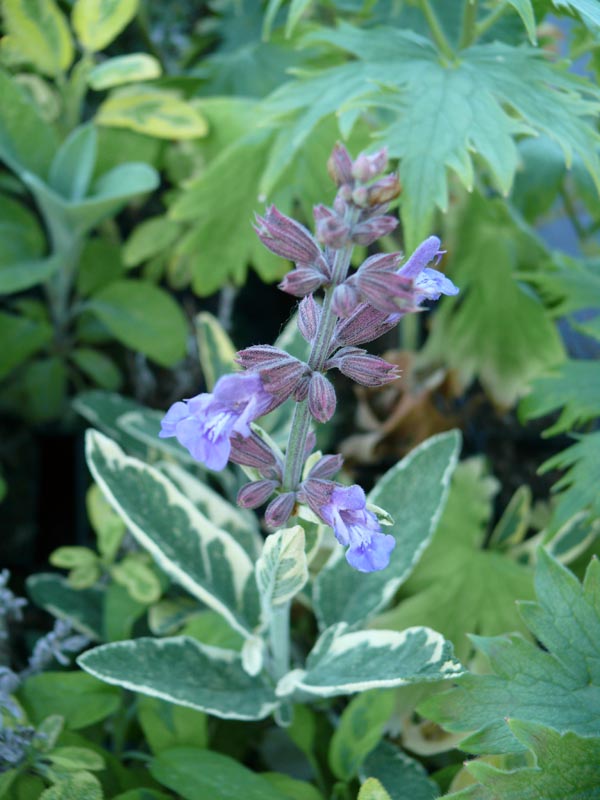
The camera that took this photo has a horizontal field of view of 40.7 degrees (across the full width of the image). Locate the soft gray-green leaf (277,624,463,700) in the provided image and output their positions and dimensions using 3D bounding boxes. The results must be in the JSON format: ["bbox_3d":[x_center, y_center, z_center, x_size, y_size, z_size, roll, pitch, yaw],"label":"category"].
[{"bbox_3d":[0.022,0.085,0.260,0.060,0.013,0.023,-7,44,4],"label":"soft gray-green leaf"}]

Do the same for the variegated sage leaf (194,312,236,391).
[{"bbox_3d":[-0.033,-0.017,0.333,0.017,0.040,0.010,-18,8,-20],"label":"variegated sage leaf"}]

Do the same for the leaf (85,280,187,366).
[{"bbox_3d":[-0.084,-0.040,0.420,0.061,0.012,0.031,36,58,9],"label":"leaf"}]

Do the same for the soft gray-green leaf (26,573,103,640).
[{"bbox_3d":[-0.090,0.083,0.323,0.040,0.010,0.021,28,55,-7],"label":"soft gray-green leaf"}]

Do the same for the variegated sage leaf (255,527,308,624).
[{"bbox_3d":[-0.005,0.052,0.245,0.015,0.032,0.010,14,18,7],"label":"variegated sage leaf"}]

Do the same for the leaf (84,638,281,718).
[{"bbox_3d":[-0.039,0.089,0.259,0.063,0.010,0.023,11,43,-6],"label":"leaf"}]

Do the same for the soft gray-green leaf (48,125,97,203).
[{"bbox_3d":[-0.114,-0.119,0.407,0.023,0.037,0.012,3,8,-11],"label":"soft gray-green leaf"}]

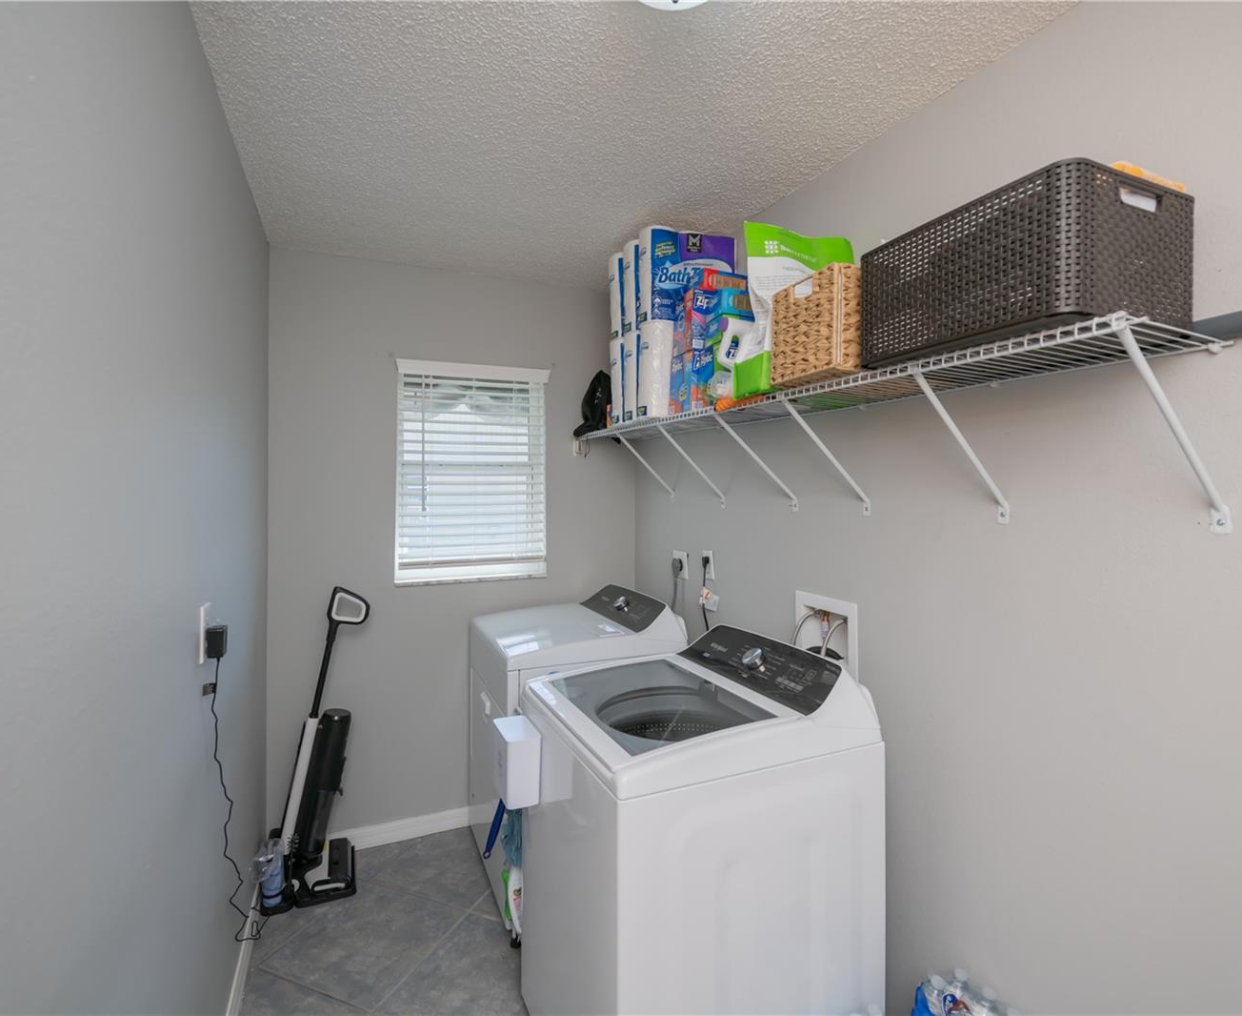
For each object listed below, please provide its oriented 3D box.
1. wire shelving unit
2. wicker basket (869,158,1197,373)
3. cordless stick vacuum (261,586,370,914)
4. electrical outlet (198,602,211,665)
[{"bbox_3d":[0.385,-0.149,1.905,0.322,0.321,2.212,0,1,-25],"label":"wire shelving unit"},{"bbox_3d":[0.684,-0.382,1.056,0.340,0.211,0.401,0,1,-25],"label":"wicker basket"},{"bbox_3d":[-1.153,0.872,2.266,0.359,1.133,0.273,0,1,-25],"label":"cordless stick vacuum"},{"bbox_3d":[-0.901,0.270,1.284,0.008,0.117,0.072,0,1,-25],"label":"electrical outlet"}]

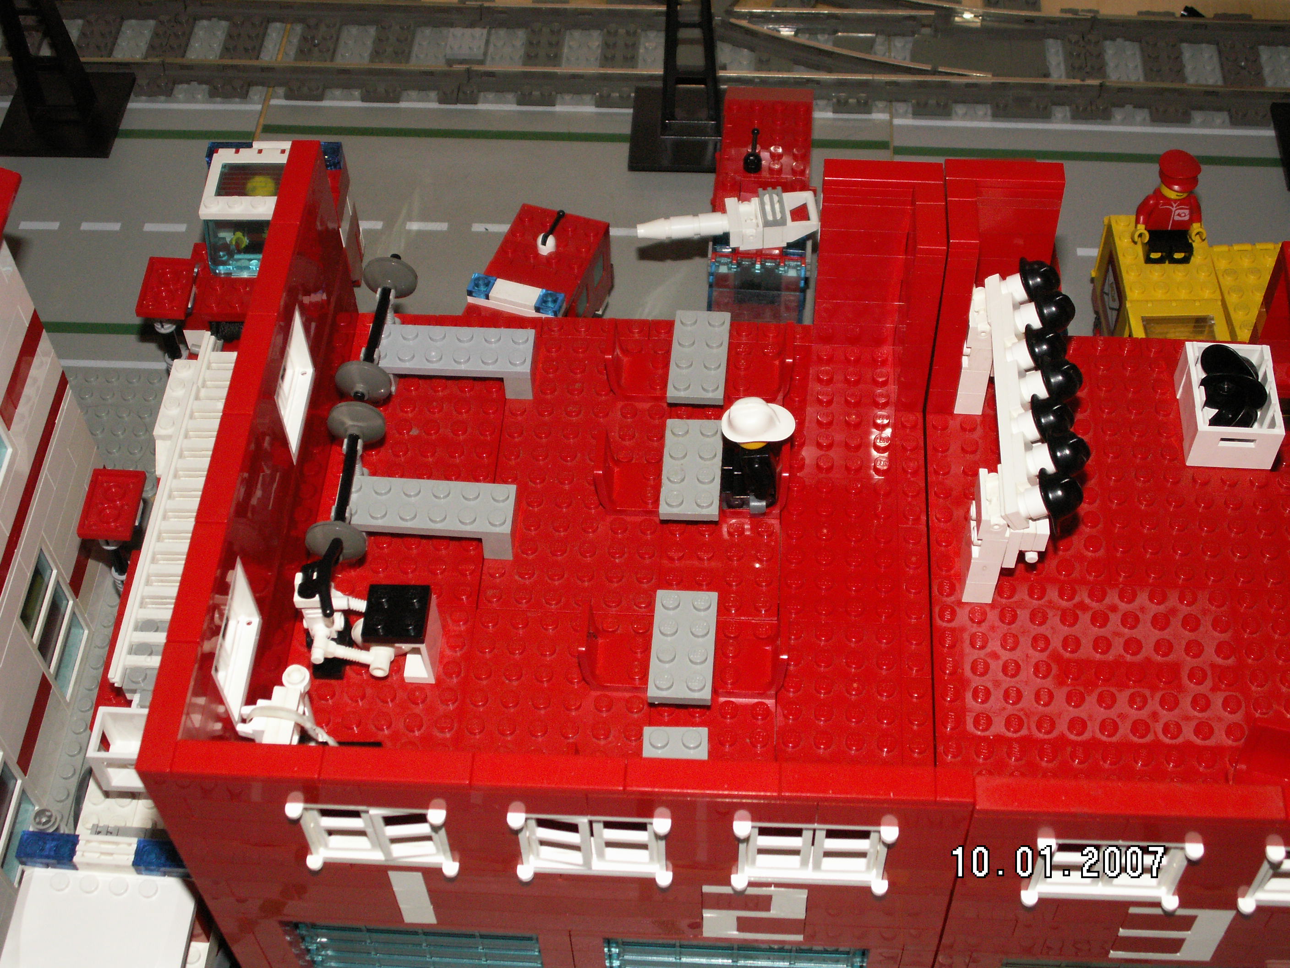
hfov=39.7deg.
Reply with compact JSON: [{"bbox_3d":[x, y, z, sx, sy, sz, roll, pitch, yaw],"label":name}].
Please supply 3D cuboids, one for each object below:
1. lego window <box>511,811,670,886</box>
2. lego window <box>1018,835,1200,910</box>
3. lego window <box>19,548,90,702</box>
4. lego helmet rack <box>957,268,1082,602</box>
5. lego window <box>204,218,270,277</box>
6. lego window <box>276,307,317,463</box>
[{"bbox_3d":[-0.011,0.076,0.387,0.034,0.029,0.011,2,53,3],"label":"lego window"},{"bbox_3d":[0.099,0.080,0.383,0.035,0.030,0.011,2,53,4],"label":"lego window"},{"bbox_3d":[-0.184,0.043,0.549,0.008,0.054,0.029,2,53,4],"label":"lego window"},{"bbox_3d":[0.100,-0.016,0.477,0.029,0.050,0.089,2,53,3],"label":"lego helmet rack"},{"bbox_3d":[-0.125,-0.082,0.604,0.047,0.019,0.016,2,53,4],"label":"lego window"},{"bbox_3d":[-0.096,-0.025,0.469,0.009,0.029,0.032,2,53,4],"label":"lego window"}]

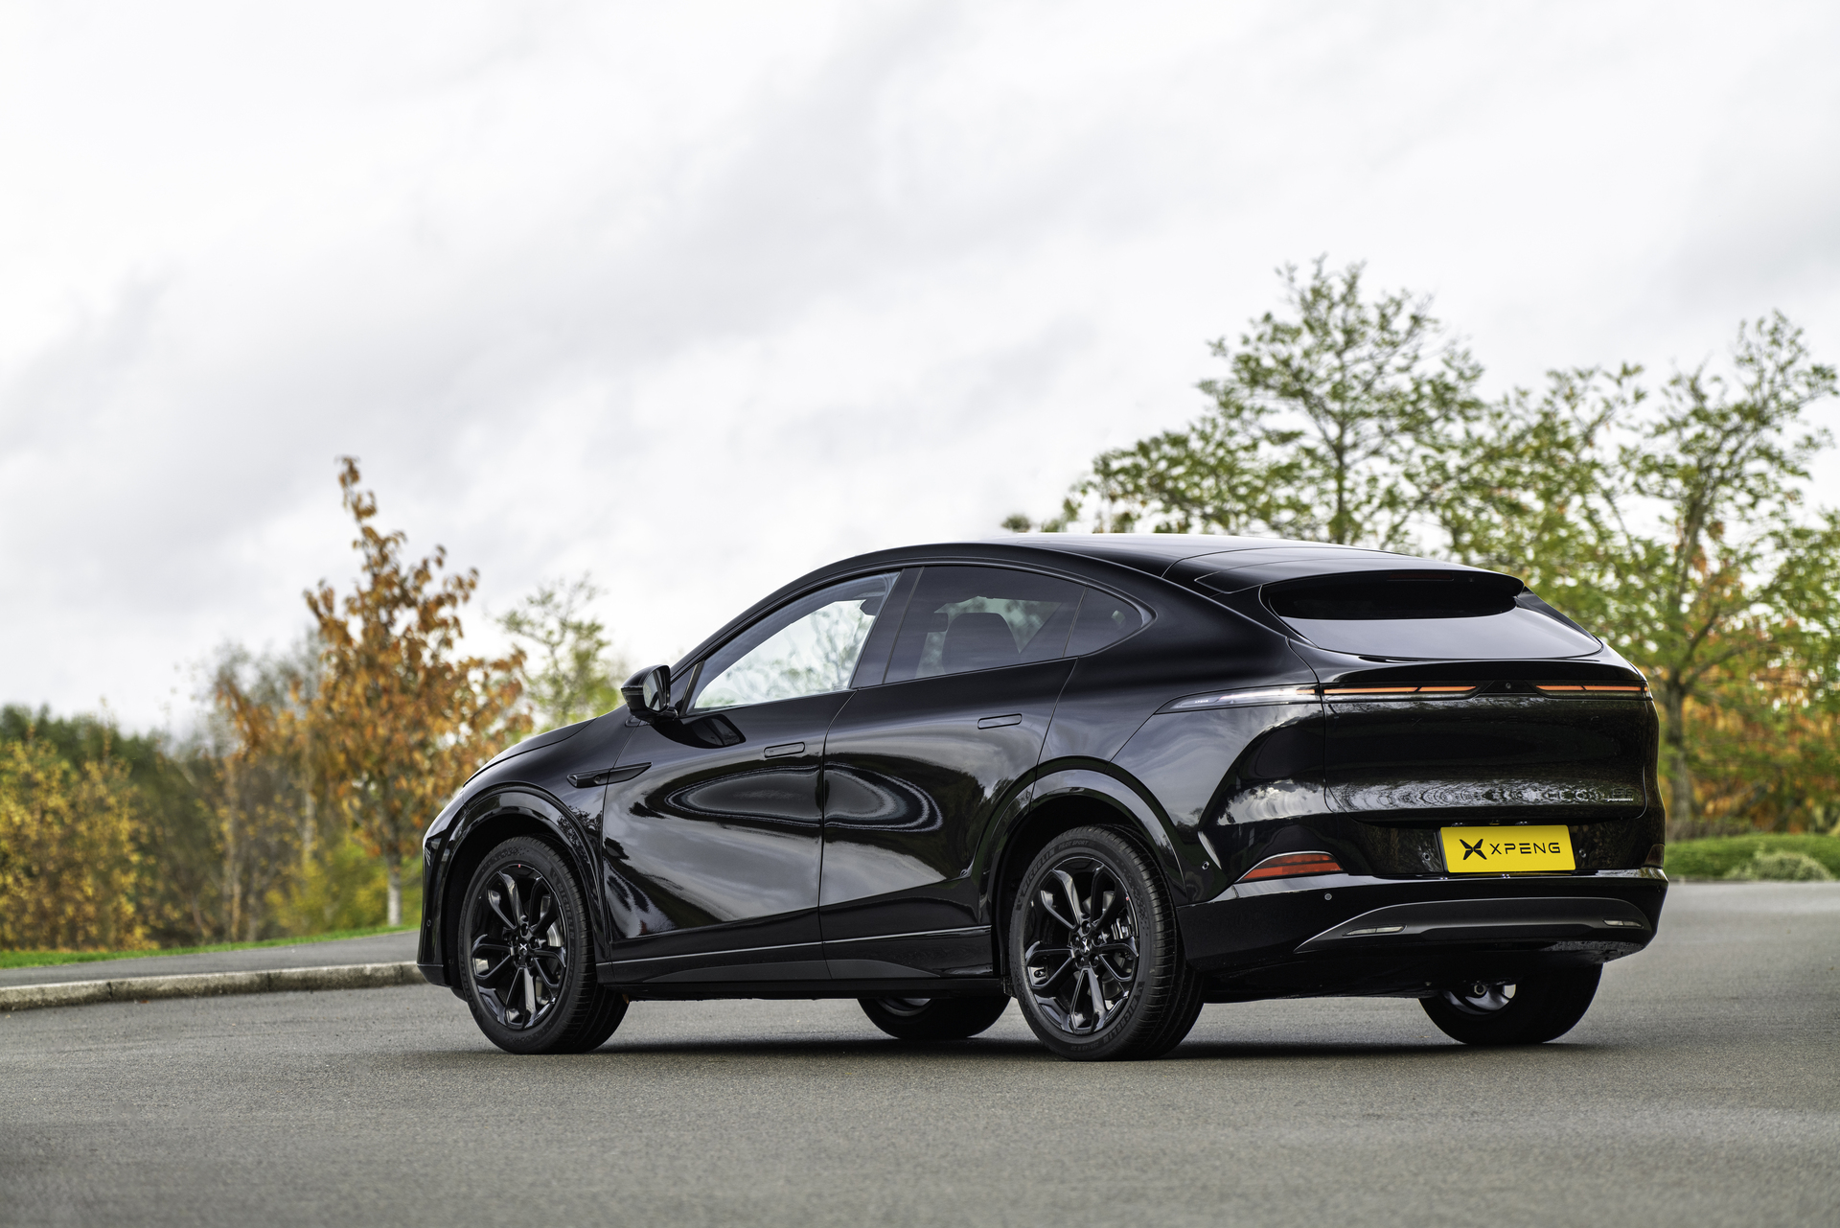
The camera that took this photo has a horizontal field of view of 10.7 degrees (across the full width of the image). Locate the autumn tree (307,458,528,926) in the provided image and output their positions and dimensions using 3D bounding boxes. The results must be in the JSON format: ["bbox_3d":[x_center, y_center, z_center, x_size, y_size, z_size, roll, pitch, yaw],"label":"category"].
[{"bbox_3d":[-3.641,0.568,71.500,1.604,3.407,1.604,-1,-1,0],"label":"autumn tree"}]

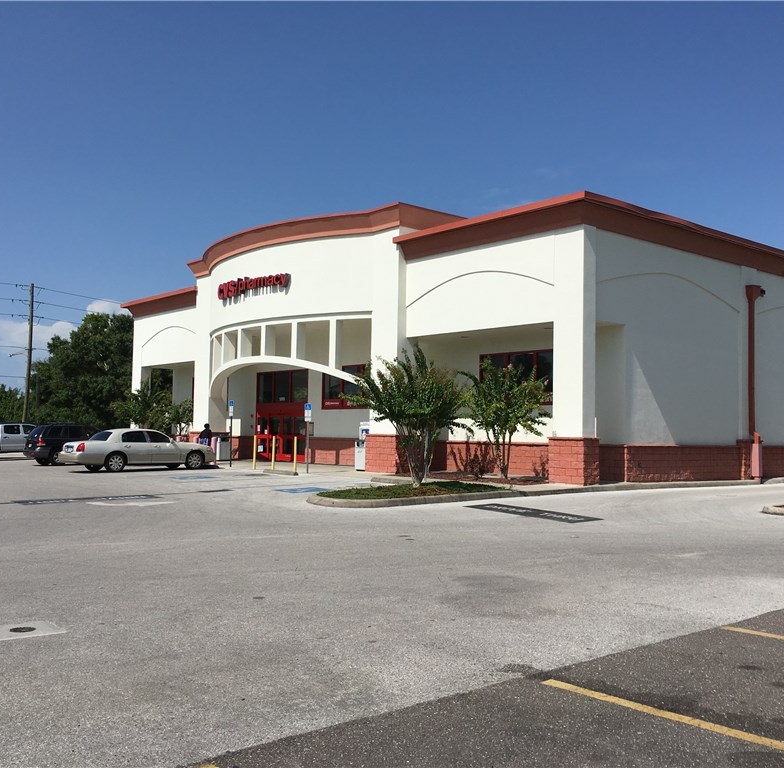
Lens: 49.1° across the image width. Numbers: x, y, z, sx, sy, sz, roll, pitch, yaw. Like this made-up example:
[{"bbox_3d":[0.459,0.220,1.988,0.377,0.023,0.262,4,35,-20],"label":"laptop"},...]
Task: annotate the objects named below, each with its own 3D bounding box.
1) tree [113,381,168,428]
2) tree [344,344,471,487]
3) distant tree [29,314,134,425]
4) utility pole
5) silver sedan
[{"bbox_3d":[-12.162,1.646,41.511,2.800,3.530,2.800,2,-3,-16],"label":"tree"},{"bbox_3d":[0.416,0.807,21.413,3.100,3.530,3.100,1,-3,1],"label":"tree"},{"bbox_3d":[-23.525,-0.345,68.166,10.500,10.480,10.500,2,-3,-19],"label":"distant tree"},{"bbox_3d":[-26.298,-1.353,62.199,0.360,11.800,0.360,1,-3,0],"label":"utility pole"},{"bbox_3d":[-9.050,2.370,31.000,5.470,1.490,1.990,3,-4,-40],"label":"silver sedan"}]

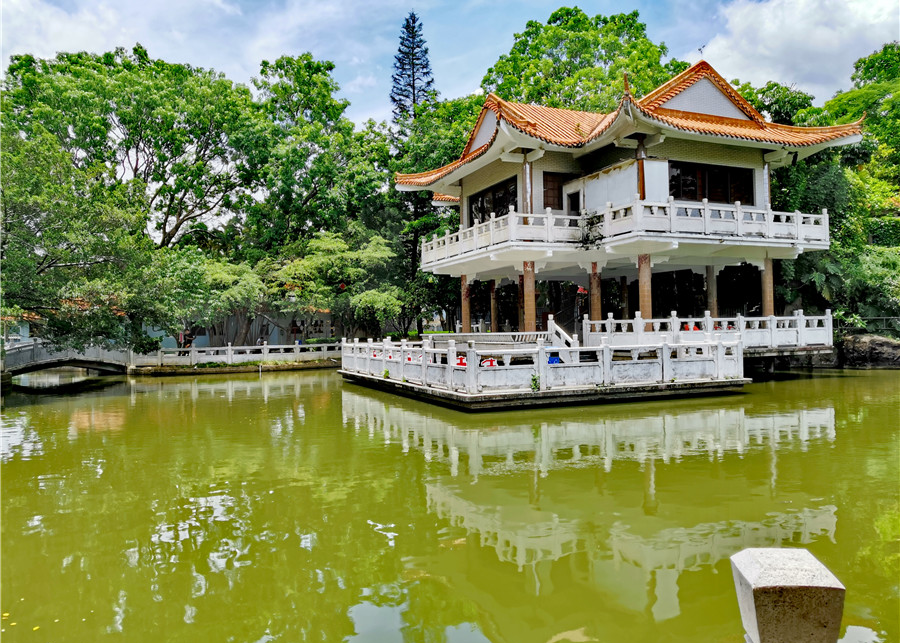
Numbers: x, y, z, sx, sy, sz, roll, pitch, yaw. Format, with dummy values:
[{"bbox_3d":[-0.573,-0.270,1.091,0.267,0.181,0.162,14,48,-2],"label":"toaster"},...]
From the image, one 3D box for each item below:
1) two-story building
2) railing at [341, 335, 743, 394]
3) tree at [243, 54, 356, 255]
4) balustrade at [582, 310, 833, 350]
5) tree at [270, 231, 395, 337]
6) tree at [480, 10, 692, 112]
[{"bbox_3d":[5.649,-3.711,27.428,12.707,9.554,14.356,-1,-1,-24],"label":"two-story building"},{"bbox_3d":[2.055,1.089,22.020,8.439,1.203,11.155,-1,-1,-24],"label":"railing"},{"bbox_3d":[-9.354,-7.505,42.884,8.000,18.961,8.000,-1,-1,0],"label":"tree"},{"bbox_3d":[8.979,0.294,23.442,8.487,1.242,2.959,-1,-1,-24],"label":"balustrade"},{"bbox_3d":[-6.548,-1.623,37.957,7.000,6.986,6.500,-1,-1,0],"label":"tree"},{"bbox_3d":[8.323,-8.802,40.877,12.300,20.125,11.000,-1,-1,0],"label":"tree"}]

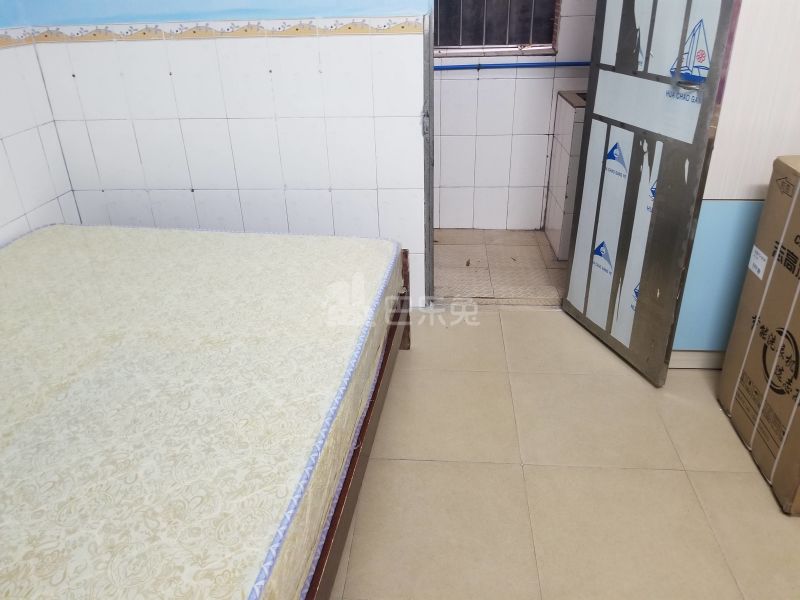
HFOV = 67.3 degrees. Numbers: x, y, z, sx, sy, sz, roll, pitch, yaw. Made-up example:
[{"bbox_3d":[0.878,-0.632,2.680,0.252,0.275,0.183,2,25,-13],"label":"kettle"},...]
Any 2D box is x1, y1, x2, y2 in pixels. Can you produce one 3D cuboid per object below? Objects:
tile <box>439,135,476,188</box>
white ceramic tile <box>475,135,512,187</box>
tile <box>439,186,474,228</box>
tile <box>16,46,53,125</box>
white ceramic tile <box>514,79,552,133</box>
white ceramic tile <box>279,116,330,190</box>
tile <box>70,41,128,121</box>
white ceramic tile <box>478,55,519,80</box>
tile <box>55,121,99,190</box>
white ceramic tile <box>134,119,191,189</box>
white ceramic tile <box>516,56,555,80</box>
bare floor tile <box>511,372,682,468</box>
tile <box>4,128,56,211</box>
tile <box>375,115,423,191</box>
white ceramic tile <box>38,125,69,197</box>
[{"bbox_3d":[0.334,-0.795,3.456,0.200,0.300,0.010,1,28,4],"label":"tile"},{"bbox_3d":[0.537,-0.796,3.455,0.200,0.300,0.010,1,28,4],"label":"white ceramic tile"},{"bbox_3d":[0.341,-0.546,3.578,0.200,0.262,0.010,1,28,4],"label":"tile"},{"bbox_3d":[-1.451,-0.852,2.380,0.010,0.300,0.108,1,28,5],"label":"tile"},{"bbox_3d":[0.727,-1.054,3.287,0.200,0.300,0.010,1,28,4],"label":"white ceramic tile"},{"bbox_3d":[-0.395,-0.600,2.479,0.200,0.295,0.010,1,28,4],"label":"white ceramic tile"},{"bbox_3d":[-1.200,-0.871,2.404,0.200,0.295,0.010,1,28,4],"label":"tile"},{"bbox_3d":[0.520,-1.238,3.198,0.200,0.114,0.010,1,28,4],"label":"white ceramic tile"},{"bbox_3d":[-1.368,-0.614,2.567,0.138,0.298,0.010,0,28,4],"label":"tile"},{"bbox_3d":[-0.999,-0.612,2.548,0.200,0.300,0.010,0,28,3],"label":"white ceramic tile"},{"bbox_3d":[0.727,-1.238,3.200,0.200,0.112,0.010,1,28,4],"label":"white ceramic tile"},{"bbox_3d":[0.652,0.410,2.095,0.500,0.010,0.500,1,28,4],"label":"bare floor tile"},{"bbox_3d":[-1.471,-0.516,2.394,0.010,0.300,0.200,1,28,4],"label":"tile"},{"bbox_3d":[-0.001,-0.606,2.494,0.200,0.300,0.010,0,28,3],"label":"tile"},{"bbox_3d":[-1.449,-0.587,2.527,0.010,0.300,0.100,3,29,9],"label":"white ceramic tile"}]

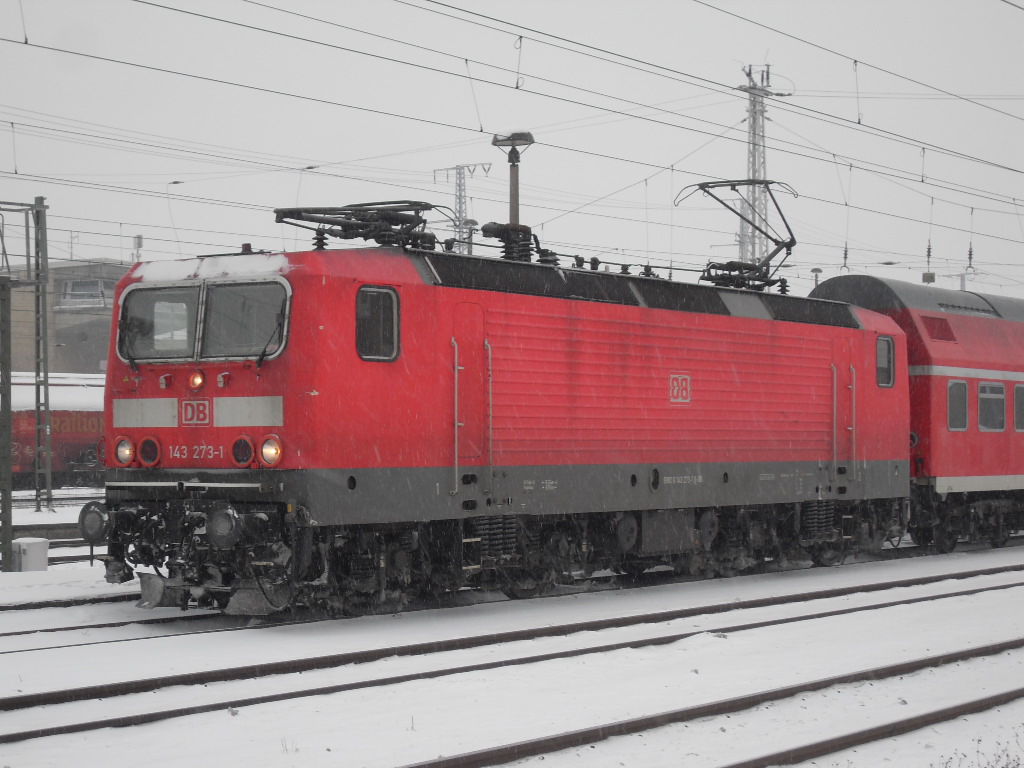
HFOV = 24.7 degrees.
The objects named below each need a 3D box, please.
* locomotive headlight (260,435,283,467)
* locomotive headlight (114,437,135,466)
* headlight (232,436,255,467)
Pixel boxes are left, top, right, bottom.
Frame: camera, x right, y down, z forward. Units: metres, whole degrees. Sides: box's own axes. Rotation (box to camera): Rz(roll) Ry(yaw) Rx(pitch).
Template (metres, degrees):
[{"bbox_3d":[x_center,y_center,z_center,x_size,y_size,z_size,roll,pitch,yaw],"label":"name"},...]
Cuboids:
[{"bbox_3d":[-2.417,0.674,23.502,0.295,0.310,0.110,-1,-2,32],"label":"locomotive headlight"},{"bbox_3d":[-4.062,0.710,24.529,0.295,0.310,0.110,-1,-2,32],"label":"locomotive headlight"},{"bbox_3d":[-2.719,0.684,23.691,0.295,0.310,0.110,-1,-2,32],"label":"headlight"}]

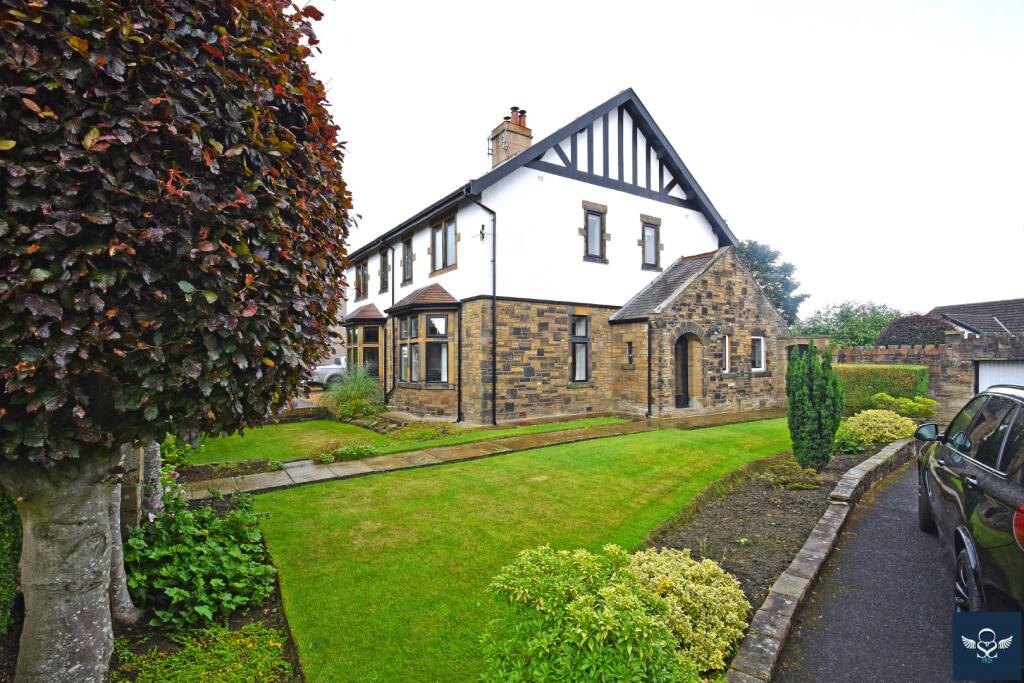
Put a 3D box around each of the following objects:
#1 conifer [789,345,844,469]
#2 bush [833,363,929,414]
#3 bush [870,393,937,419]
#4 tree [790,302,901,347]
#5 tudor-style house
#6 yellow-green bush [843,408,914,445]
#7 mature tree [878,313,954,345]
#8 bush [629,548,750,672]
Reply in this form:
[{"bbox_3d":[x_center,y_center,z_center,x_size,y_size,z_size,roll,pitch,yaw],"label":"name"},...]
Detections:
[{"bbox_3d":[4.368,0.850,6.550,0.720,1.770,0.720,0,-1,34],"label":"conifer"},{"bbox_3d":[8.858,1.150,11.000,2.100,1.270,0.850,-1,-1,42],"label":"bush"},{"bbox_3d":[8.624,1.350,10.000,1.200,0.680,1.150,-1,-1,42],"label":"bush"},{"bbox_3d":[14.049,-0.020,19.000,4.400,3.800,4.200,0,-1,37],"label":"tree"},{"bbox_3d":[0.555,-3.282,18.073,11.988,10.588,13.633,0,-1,-34],"label":"tudor-style house"},{"bbox_3d":[6.820,1.450,8.400,1.150,0.600,1.100,0,-1,39],"label":"yellow-green bush"},{"bbox_3d":[14.256,0.320,16.000,2.700,2.950,2.700,-1,-1,42],"label":"mature tree"},{"bbox_3d":[1.060,1.450,2.720,0.670,0.520,0.630,0,-1,22],"label":"bush"}]

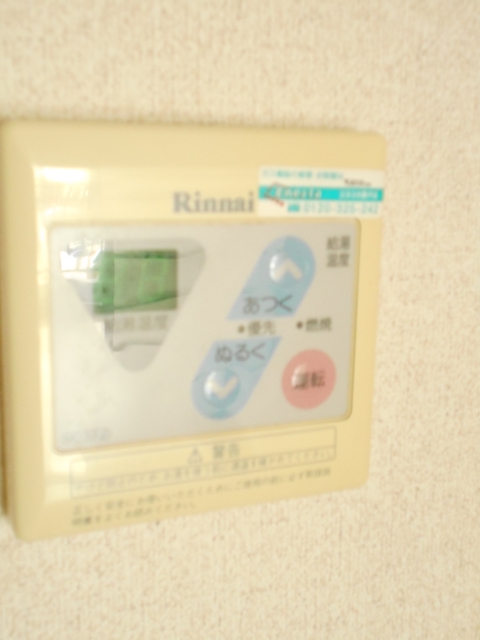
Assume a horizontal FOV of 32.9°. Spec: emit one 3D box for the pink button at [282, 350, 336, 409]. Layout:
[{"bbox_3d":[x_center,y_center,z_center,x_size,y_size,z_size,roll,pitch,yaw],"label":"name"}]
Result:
[{"bbox_3d":[0.023,0.020,0.269,0.020,0.020,0.003,-4,13,-22],"label":"pink button"}]

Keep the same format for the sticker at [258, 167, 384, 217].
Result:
[{"bbox_3d":[0.026,-0.040,0.258,0.044,0.015,0.001,-4,13,-22],"label":"sticker"}]

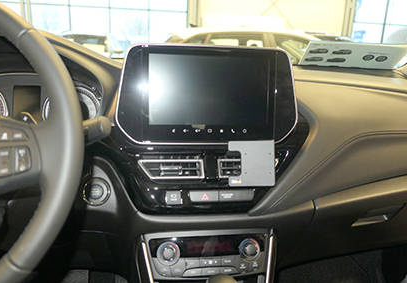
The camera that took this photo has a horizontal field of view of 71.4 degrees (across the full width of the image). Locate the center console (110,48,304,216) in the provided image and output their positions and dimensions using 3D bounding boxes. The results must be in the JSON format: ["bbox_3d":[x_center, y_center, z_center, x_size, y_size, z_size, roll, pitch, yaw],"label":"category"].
[{"bbox_3d":[-0.001,-0.021,0.512,0.300,0.275,0.100,0,3,-6],"label":"center console"}]

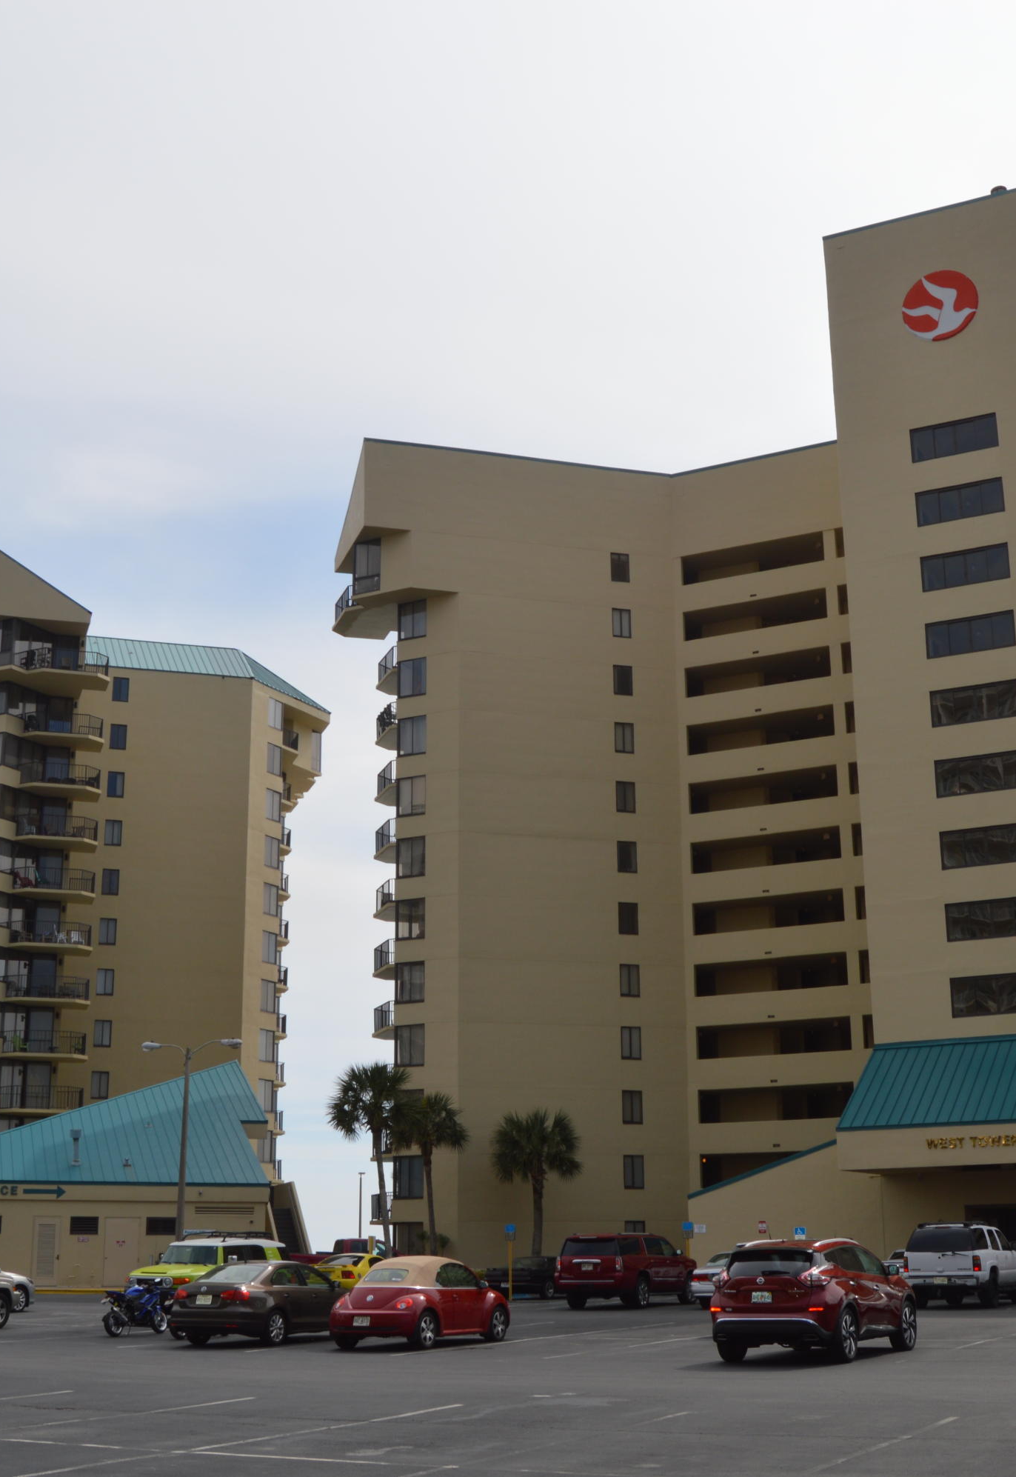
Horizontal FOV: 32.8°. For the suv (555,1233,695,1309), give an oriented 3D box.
[{"bbox_3d":[3.280,14.407,46.739,2.045,1.890,5.700,-9,-18,26],"label":"suv"}]

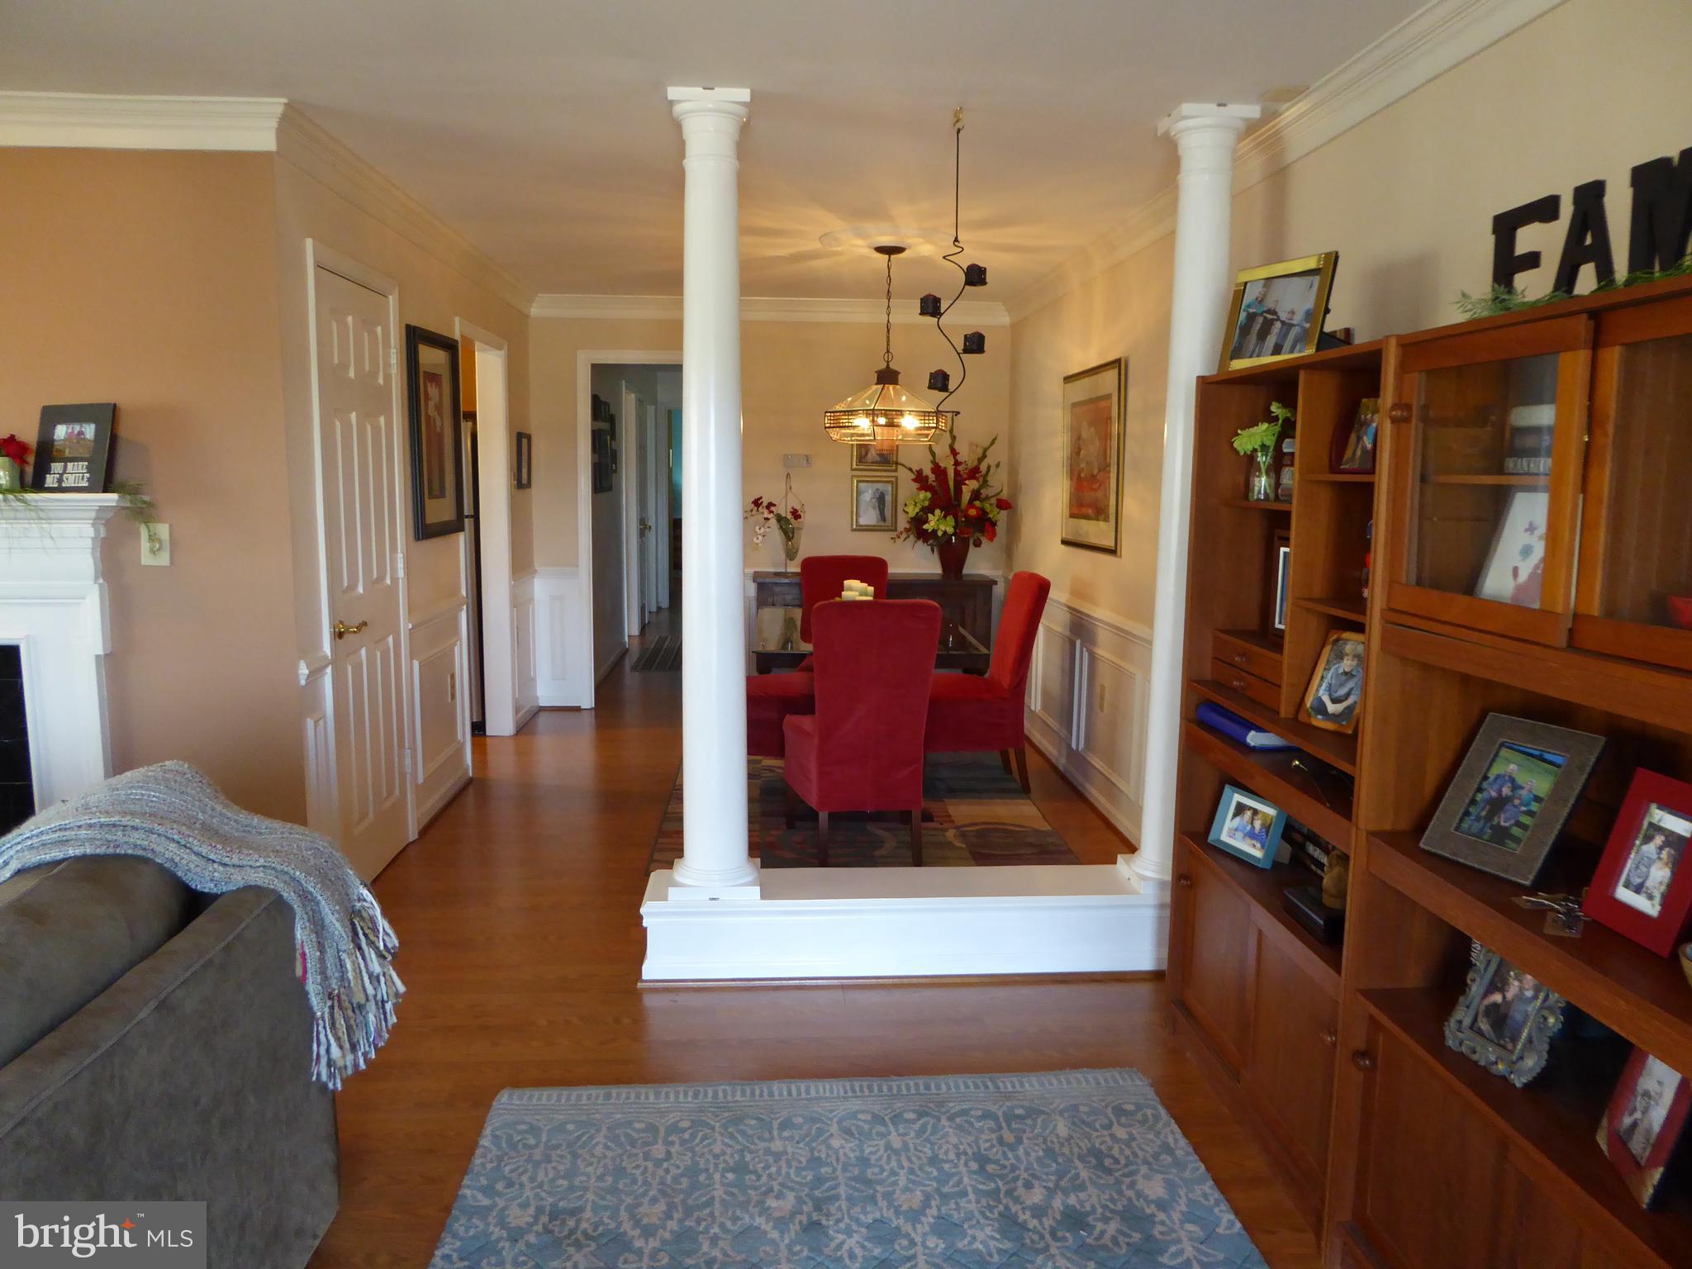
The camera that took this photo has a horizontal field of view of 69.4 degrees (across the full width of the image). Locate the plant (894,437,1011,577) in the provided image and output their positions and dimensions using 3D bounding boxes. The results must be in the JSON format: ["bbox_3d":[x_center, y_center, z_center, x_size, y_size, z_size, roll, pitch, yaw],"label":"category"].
[{"bbox_3d":[0.623,-0.743,7.144,0.660,0.840,0.450,0,8,-4],"label":"plant"}]

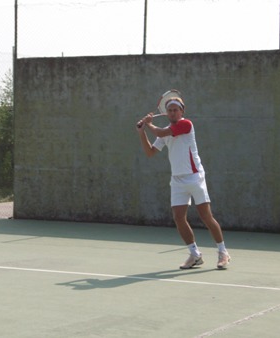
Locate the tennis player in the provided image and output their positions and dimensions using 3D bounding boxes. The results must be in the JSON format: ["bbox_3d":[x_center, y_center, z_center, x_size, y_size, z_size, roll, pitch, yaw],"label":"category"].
[{"bbox_3d":[0.461,0.148,11.300,0.760,1.810,0.720,-1,2,-42],"label":"tennis player"}]

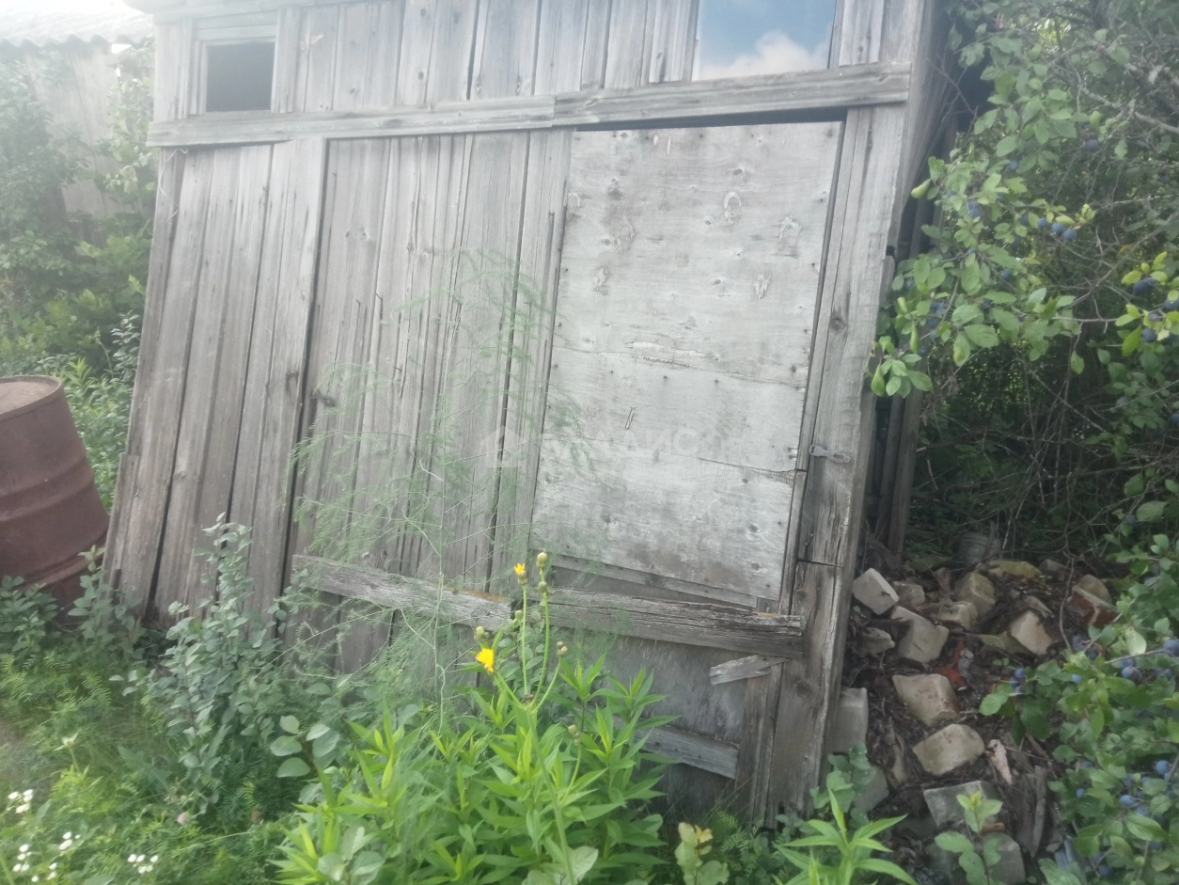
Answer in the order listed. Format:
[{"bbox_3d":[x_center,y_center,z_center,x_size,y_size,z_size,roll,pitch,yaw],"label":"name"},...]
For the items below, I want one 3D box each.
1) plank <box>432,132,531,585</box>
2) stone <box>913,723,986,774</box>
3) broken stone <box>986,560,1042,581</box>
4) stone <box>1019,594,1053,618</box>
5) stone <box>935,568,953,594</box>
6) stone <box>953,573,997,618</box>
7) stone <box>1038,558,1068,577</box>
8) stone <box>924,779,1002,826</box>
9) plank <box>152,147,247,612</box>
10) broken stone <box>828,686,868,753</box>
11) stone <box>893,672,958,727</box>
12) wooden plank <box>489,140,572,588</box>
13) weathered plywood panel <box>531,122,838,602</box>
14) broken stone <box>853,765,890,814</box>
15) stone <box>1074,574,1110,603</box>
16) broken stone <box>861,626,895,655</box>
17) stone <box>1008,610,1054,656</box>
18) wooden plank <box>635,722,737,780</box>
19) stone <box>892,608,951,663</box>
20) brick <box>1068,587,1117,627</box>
[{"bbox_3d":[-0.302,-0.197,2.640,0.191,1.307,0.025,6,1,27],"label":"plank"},{"bbox_3d":[0.942,0.804,2.500,0.150,0.075,0.118,-6,13,-24],"label":"stone"},{"bbox_3d":[1.601,0.482,3.600,0.173,0.060,0.114,0,12,0],"label":"broken stone"},{"bbox_3d":[1.499,0.549,3.200,0.087,0.055,0.070,0,12,0],"label":"stone"},{"bbox_3d":[1.105,0.430,2.970,0.055,0.070,0.055,6,18,17],"label":"stone"},{"bbox_3d":[1.211,0.479,3.000,0.120,0.110,0.115,-18,28,-34],"label":"stone"},{"bbox_3d":[1.518,0.415,3.120,0.090,0.055,0.065,6,18,20],"label":"stone"},{"bbox_3d":[0.830,0.812,2.130,0.155,0.075,0.085,-4,17,-12],"label":"stone"},{"bbox_3d":[-1.278,-0.171,3.135,0.138,1.575,0.025,10,3,27],"label":"plank"},{"bbox_3d":[0.682,0.749,2.550,0.120,0.150,0.100,-8,24,-15],"label":"broken stone"},{"bbox_3d":[0.931,0.714,2.650,0.136,0.089,0.150,0,12,0],"label":"stone"},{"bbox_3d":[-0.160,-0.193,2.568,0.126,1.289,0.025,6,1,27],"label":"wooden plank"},{"bbox_3d":[0.210,-0.226,2.370,0.688,1.111,0.014,7,2,27],"label":"weathered plywood panel"},{"bbox_3d":[0.641,0.794,2.170,0.075,0.085,0.075,6,18,17],"label":"broken stone"},{"bbox_3d":[1.554,0.454,2.950,0.100,0.075,0.065,6,18,17],"label":"stone"},{"bbox_3d":[0.852,0.587,2.820,0.095,0.070,0.085,-11,24,-20],"label":"broken stone"},{"bbox_3d":[1.397,0.600,3.020,0.094,0.098,0.094,-6,13,-24],"label":"stone"},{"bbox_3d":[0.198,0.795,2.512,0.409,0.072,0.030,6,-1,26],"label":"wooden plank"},{"bbox_3d":[1.026,0.598,2.950,0.131,0.118,0.123,-2,12,-10],"label":"stone"},{"bbox_3d":[1.502,0.493,2.840,0.075,0.090,0.120,-14,22,-38],"label":"brick"}]

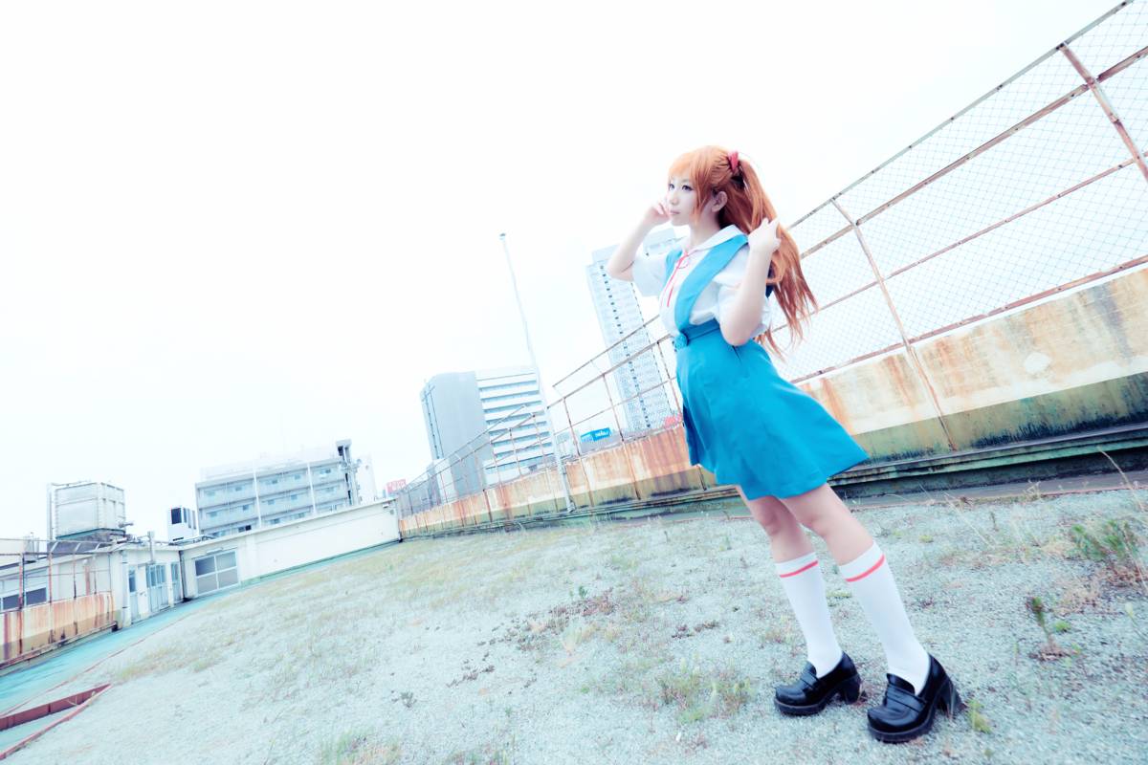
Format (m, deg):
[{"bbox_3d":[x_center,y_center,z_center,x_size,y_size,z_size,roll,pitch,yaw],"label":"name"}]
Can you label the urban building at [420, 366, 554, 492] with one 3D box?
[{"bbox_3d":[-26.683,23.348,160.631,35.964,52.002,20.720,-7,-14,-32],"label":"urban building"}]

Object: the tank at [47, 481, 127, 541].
[{"bbox_3d":[-18.480,4.968,18.193,1.264,1.711,2.424,-7,-14,-32],"label":"tank"}]

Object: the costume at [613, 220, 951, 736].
[{"bbox_3d":[0.540,0.185,1.323,0.480,1.350,0.460,-11,-12,-16],"label":"costume"}]

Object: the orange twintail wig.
[{"bbox_3d":[0.488,-0.403,1.421,0.320,0.690,0.280,-11,-12,-16],"label":"orange twintail wig"}]

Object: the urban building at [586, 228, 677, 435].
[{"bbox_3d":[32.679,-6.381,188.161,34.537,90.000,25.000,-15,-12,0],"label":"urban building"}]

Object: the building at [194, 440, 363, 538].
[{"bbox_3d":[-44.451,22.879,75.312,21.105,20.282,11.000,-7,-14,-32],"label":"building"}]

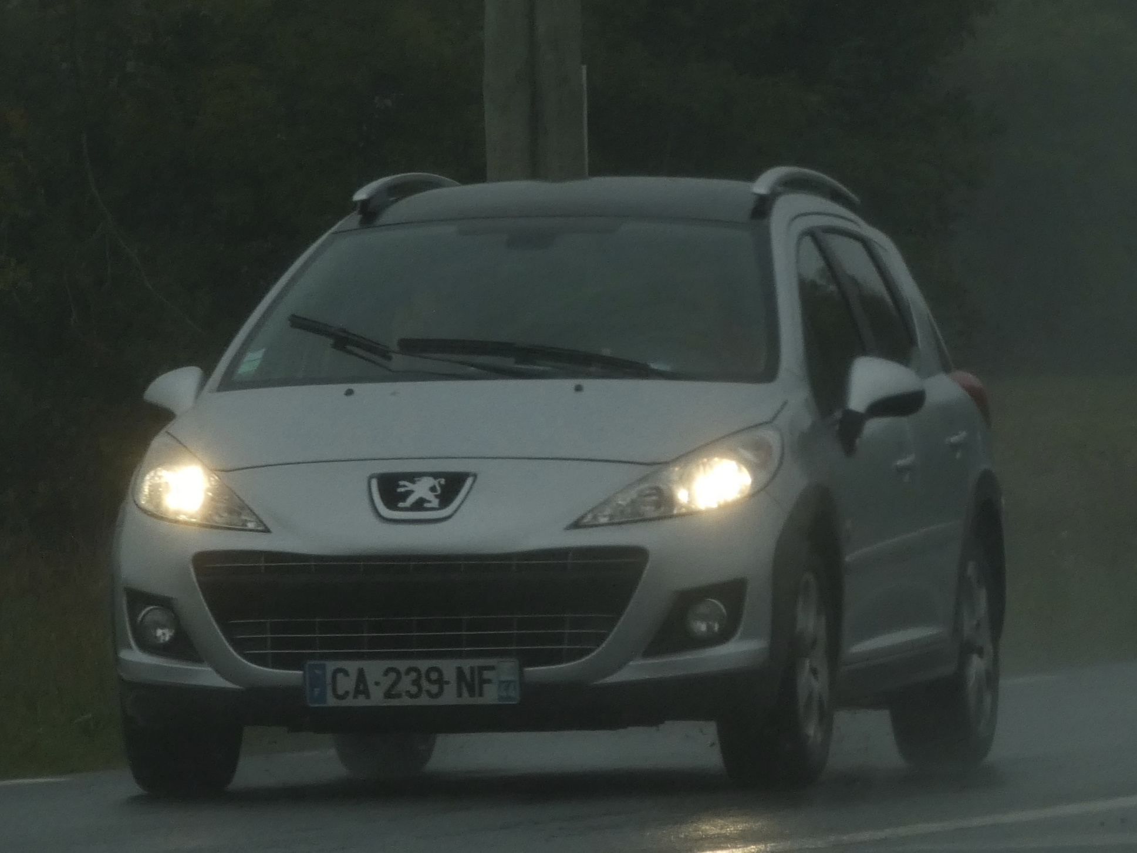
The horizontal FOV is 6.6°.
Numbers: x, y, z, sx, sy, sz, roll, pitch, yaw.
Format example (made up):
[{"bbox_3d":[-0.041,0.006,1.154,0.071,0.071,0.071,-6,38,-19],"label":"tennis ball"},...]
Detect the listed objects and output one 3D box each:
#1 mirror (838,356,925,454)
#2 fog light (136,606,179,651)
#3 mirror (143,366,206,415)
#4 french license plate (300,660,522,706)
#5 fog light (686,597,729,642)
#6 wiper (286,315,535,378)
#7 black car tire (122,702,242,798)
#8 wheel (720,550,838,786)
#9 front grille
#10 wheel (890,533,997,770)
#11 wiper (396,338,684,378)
[{"bbox_3d":[0.788,-0.059,24.690,0.215,0.240,0.165,-1,-1,11],"label":"mirror"},{"bbox_3d":[-0.984,0.485,23.735,0.105,0.105,0.075,-1,-1,11],"label":"fog light"},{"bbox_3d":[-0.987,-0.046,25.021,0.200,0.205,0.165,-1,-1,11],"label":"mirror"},{"bbox_3d":[-0.368,0.608,23.361,0.522,0.113,0.020,-1,-1,11],"label":"french license plate"},{"bbox_3d":[0.336,0.460,23.489,0.105,0.105,0.075,-1,-1,11],"label":"fog light"},{"bbox_3d":[-0.391,-0.189,24.413,0.750,0.090,0.120,13,8,38],"label":"wiper"},{"bbox_3d":[-0.945,0.598,24.291,0.205,0.615,0.615,-1,-1,11],"label":"black car tire"},{"bbox_3d":[0.504,0.571,24.021,0.205,0.615,0.615,-1,-1,11],"label":"wheel"},{"bbox_3d":[-0.358,0.434,23.436,1.085,0.298,0.150,-1,-1,11],"label":"front grille"},{"bbox_3d":[0.997,0.609,26.512,0.205,0.615,0.615,-1,-1,11],"label":"wheel"},{"bbox_3d":[-0.070,-0.166,24.272,0.720,0.075,0.100,6,1,12],"label":"wiper"}]

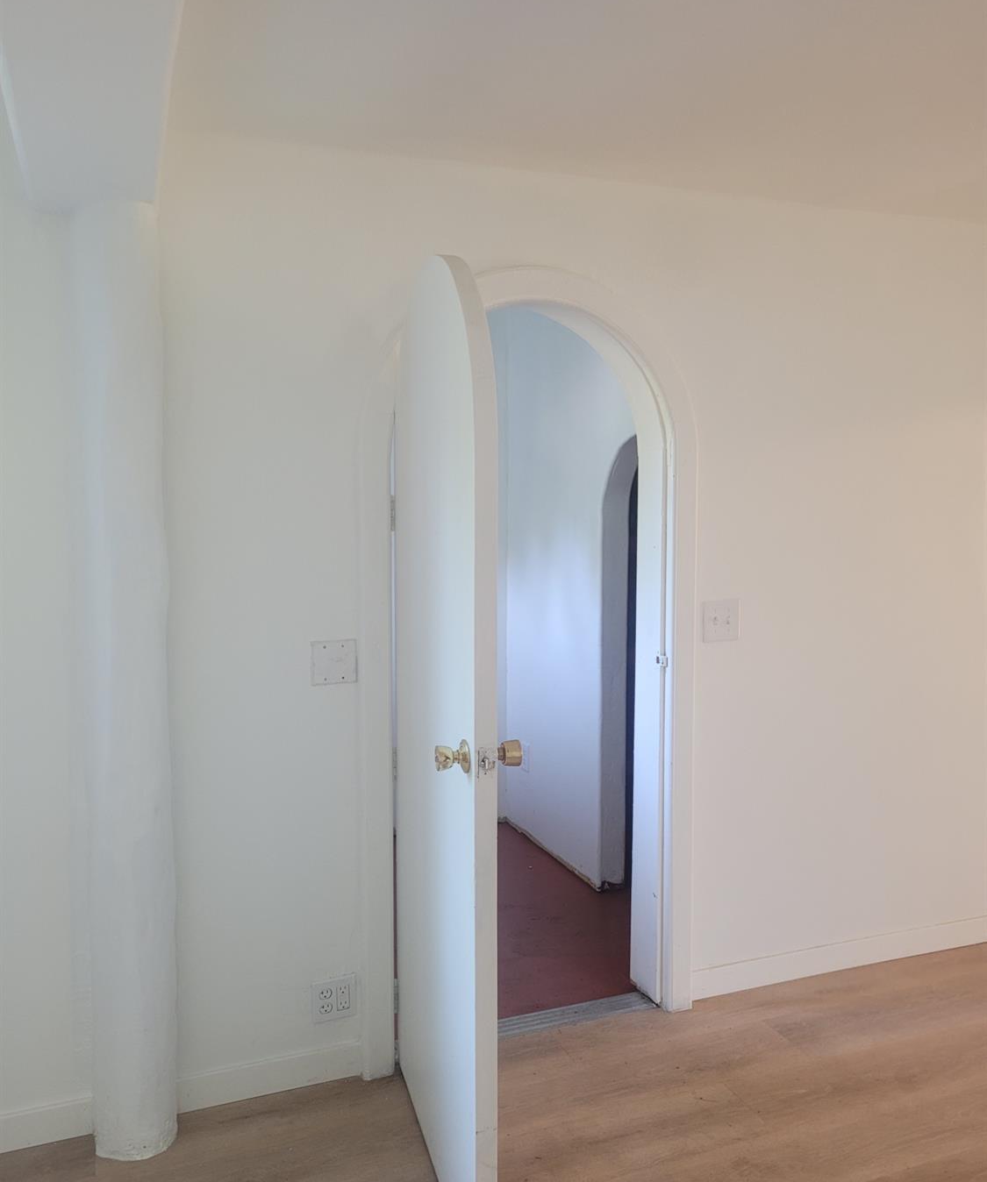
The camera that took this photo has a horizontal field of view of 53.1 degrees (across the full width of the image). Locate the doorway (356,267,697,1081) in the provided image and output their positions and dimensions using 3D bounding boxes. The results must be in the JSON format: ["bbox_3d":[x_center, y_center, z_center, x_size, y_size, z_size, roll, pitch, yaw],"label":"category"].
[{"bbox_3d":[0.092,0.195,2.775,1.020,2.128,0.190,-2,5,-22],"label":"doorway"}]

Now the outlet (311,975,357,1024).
[{"bbox_3d":[-0.413,1.062,2.564,0.116,0.114,0.009,-2,5,-22],"label":"outlet"}]

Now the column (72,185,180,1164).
[{"bbox_3d":[-0.845,0.223,2.266,0.185,2.150,0.175,-2,5,-22],"label":"column"}]

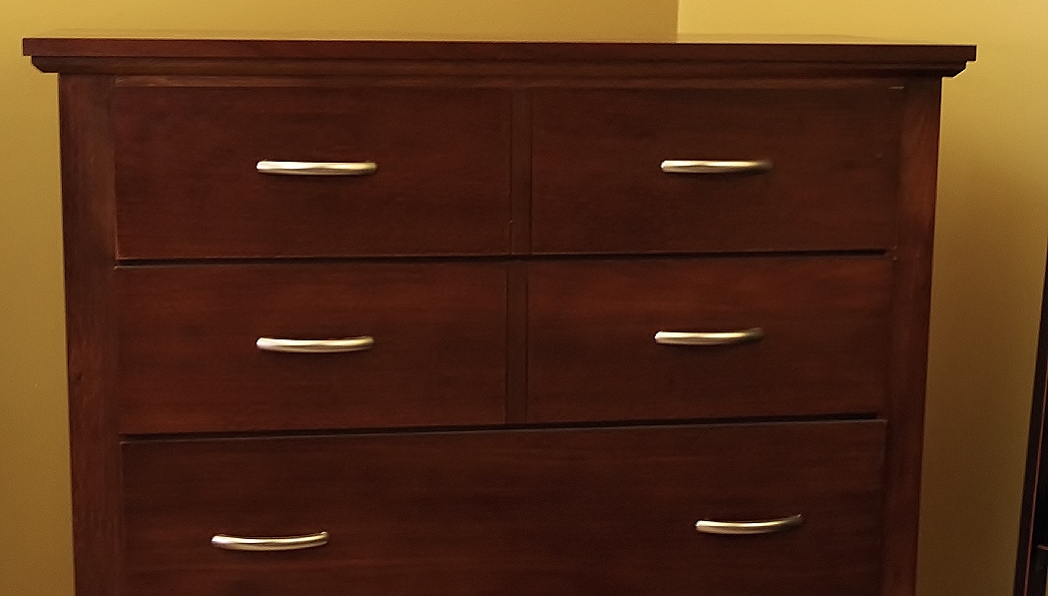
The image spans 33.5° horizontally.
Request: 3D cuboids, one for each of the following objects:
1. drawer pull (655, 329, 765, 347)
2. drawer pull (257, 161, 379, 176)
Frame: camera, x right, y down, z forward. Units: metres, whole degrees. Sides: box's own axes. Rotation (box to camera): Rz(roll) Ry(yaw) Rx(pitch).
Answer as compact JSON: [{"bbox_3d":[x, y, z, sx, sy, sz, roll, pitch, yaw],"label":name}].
[{"bbox_3d":[0.200,0.043,1.873,0.122,0.013,0.028,-1,10,-9],"label":"drawer pull"},{"bbox_3d":[-0.211,-0.132,1.779,0.122,0.013,0.028,-1,10,-9],"label":"drawer pull"}]

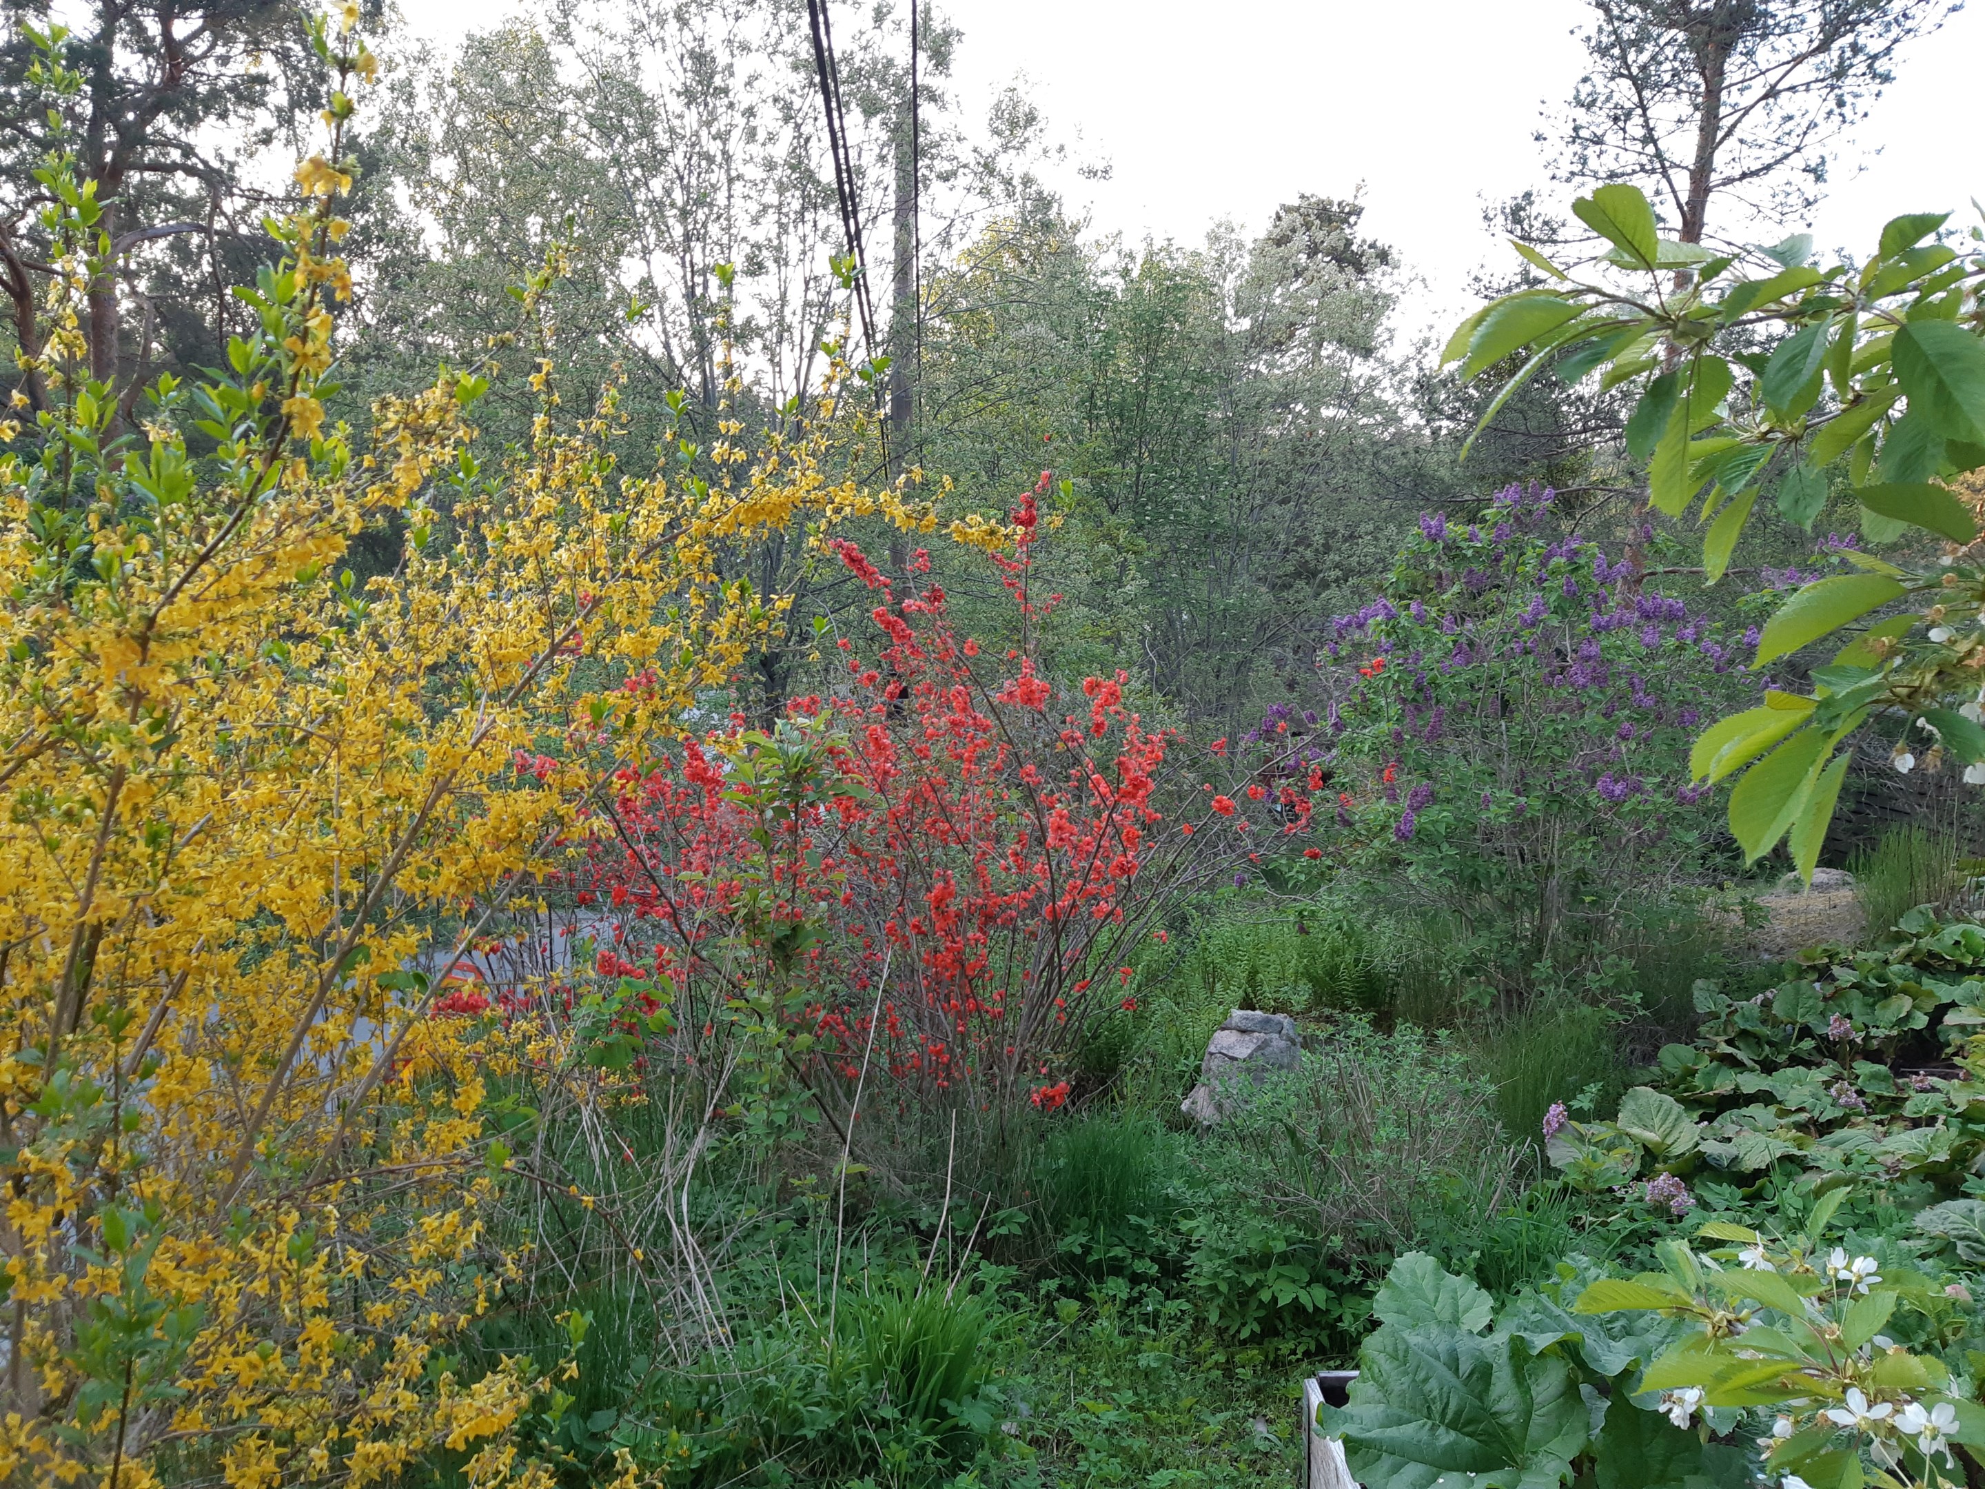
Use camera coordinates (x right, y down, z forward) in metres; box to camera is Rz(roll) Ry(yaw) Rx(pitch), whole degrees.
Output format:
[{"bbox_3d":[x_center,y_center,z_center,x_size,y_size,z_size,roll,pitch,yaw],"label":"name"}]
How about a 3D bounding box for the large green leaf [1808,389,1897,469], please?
[{"bbox_3d":[0.548,-0.202,0.950,0.056,0.051,0.035,1,2,30],"label":"large green leaf"}]

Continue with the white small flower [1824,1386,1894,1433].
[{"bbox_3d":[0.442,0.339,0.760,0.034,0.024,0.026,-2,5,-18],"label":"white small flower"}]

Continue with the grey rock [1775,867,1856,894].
[{"bbox_3d":[5.518,0.915,10.000,0.530,0.200,0.420,1,2,29],"label":"grey rock"}]

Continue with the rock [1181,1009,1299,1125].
[{"bbox_3d":[0.832,1.084,4.950,0.390,0.410,0.360,1,2,10],"label":"rock"}]

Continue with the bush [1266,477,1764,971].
[{"bbox_3d":[2.429,-0.061,6.900,2.100,2.250,1.950,1,2,19],"label":"bush"}]

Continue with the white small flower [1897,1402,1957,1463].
[{"bbox_3d":[0.502,0.369,0.800,0.031,0.031,0.022,0,2,0],"label":"white small flower"}]

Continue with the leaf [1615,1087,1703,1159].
[{"bbox_3d":[1.767,1.002,3.950,0.225,0.180,0.150,1,2,24],"label":"leaf"}]

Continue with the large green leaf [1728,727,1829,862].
[{"bbox_3d":[0.423,0.027,0.800,0.042,0.083,0.025,30,0,22],"label":"large green leaf"}]

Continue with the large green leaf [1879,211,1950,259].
[{"bbox_3d":[0.544,-0.301,0.880,0.050,0.026,0.025,-36,25,-6],"label":"large green leaf"}]

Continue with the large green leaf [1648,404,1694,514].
[{"bbox_3d":[0.387,-0.161,0.850,0.030,0.062,0.022,2,5,21],"label":"large green leaf"}]

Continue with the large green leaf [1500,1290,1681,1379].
[{"bbox_3d":[0.902,0.890,2.250,0.270,0.150,0.230,1,2,22],"label":"large green leaf"}]

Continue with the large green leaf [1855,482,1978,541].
[{"bbox_3d":[0.483,-0.121,0.780,0.068,0.028,0.025,25,22,6],"label":"large green leaf"}]

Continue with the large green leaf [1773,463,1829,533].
[{"bbox_3d":[0.478,-0.146,0.880,0.032,0.041,0.022,0,5,0],"label":"large green leaf"}]

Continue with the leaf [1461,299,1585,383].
[{"bbox_3d":[0.314,-0.239,0.880,0.080,0.033,0.025,-31,-36,-6],"label":"leaf"}]

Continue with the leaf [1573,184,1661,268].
[{"bbox_3d":[0.398,-0.330,0.950,0.053,0.053,0.030,1,2,22],"label":"leaf"}]

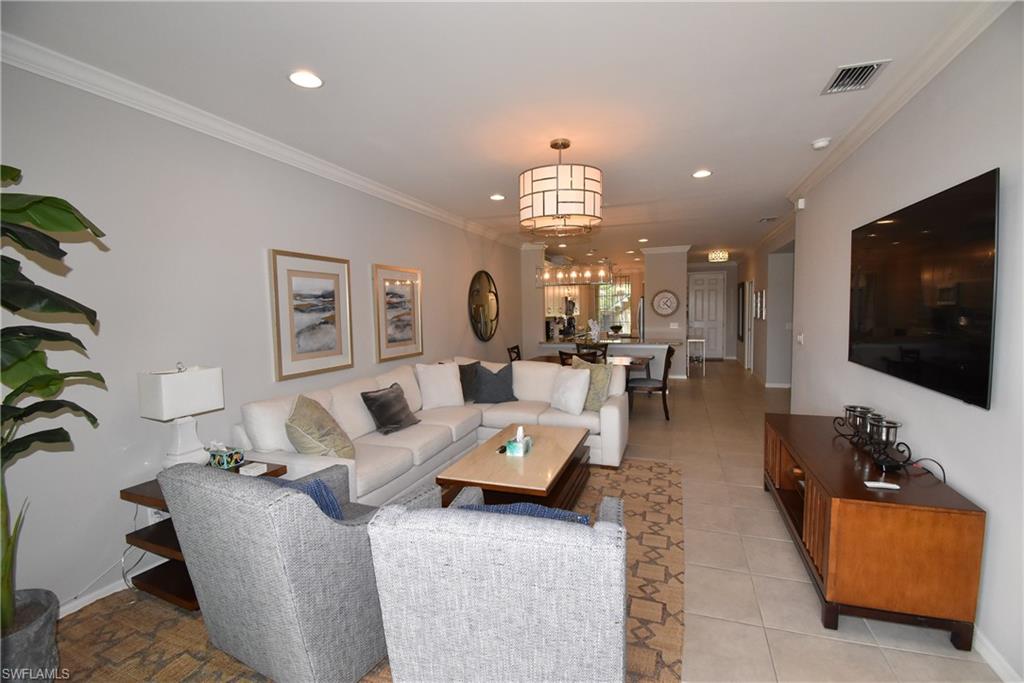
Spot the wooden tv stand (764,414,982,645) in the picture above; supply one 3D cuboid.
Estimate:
[{"bbox_3d":[2.116,1.017,2.749,0.574,0.680,1.669,1,5,22],"label":"wooden tv stand"}]

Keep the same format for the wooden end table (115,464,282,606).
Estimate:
[{"bbox_3d":[-1.859,1.133,2.656,0.582,0.582,0.618,1,5,22],"label":"wooden end table"}]

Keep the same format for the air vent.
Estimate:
[{"bbox_3d":[1.953,-1.504,2.437,0.250,0.030,0.350,1,5,22],"label":"air vent"}]

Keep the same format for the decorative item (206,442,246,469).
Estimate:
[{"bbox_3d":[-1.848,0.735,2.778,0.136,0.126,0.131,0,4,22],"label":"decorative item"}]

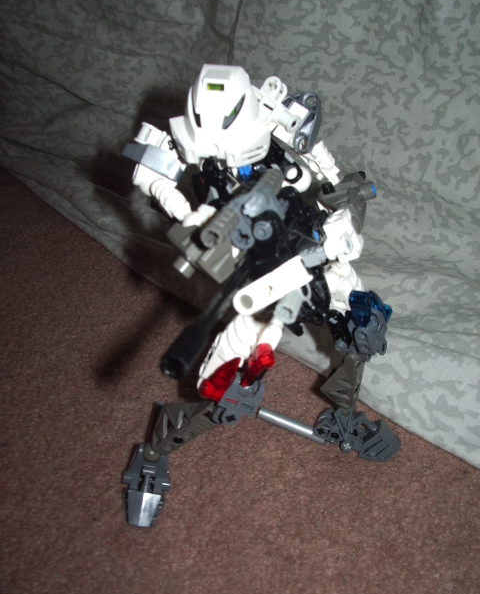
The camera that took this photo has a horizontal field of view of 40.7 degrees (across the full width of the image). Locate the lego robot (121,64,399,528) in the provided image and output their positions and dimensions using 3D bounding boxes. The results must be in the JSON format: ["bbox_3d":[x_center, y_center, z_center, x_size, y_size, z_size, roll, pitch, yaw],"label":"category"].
[{"bbox_3d":[0.013,0.014,0.302,0.152,0.210,0.120,-3,35,-4],"label":"lego robot"}]

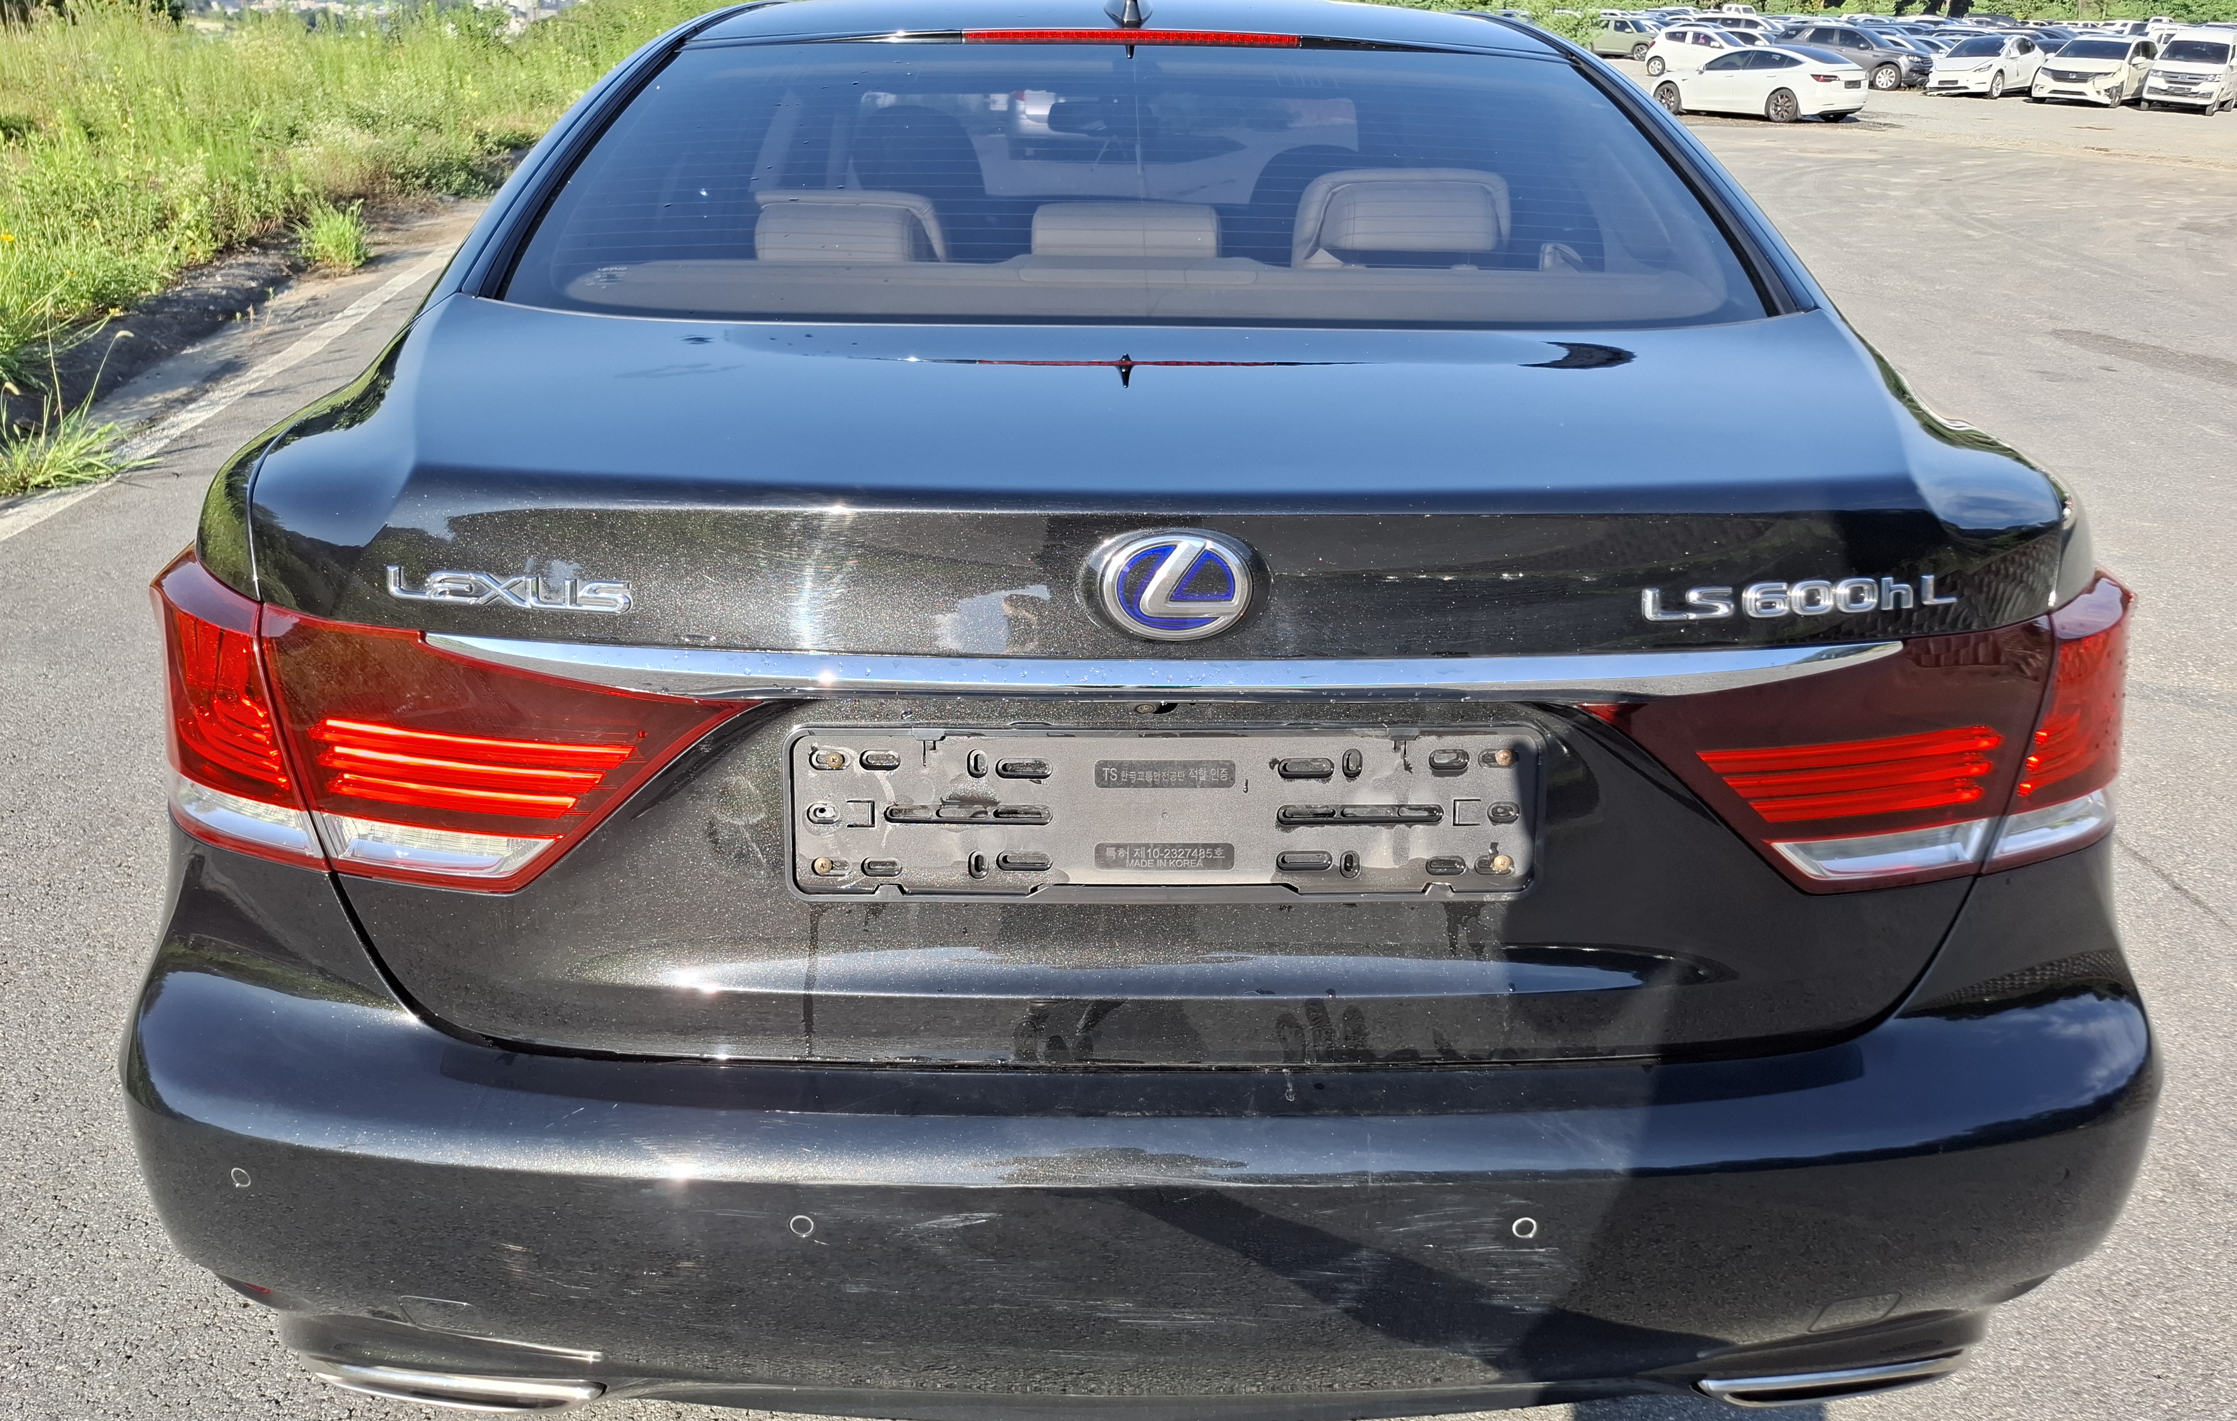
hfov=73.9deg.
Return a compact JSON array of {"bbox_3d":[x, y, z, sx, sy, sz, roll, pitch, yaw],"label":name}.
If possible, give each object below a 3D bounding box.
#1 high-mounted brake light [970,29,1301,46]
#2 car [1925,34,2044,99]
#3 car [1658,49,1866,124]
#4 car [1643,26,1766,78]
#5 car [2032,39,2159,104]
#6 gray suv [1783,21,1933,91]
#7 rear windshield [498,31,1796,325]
[{"bbox_3d":[0.018,-0.859,1.900,0.435,0.025,0.040,0,24,-1],"label":"high-mounted brake light"},{"bbox_3d":[25.955,-19.211,44.346,4.750,1.620,1.920,-21,33,-38],"label":"car"},{"bbox_3d":[14.398,-14.165,33.546,1.870,1.440,4.690,-14,29,-29],"label":"car"},{"bbox_3d":[20.204,-22.521,50.728,1.780,1.580,4.200,-15,29,-29],"label":"car"},{"bbox_3d":[27.624,-18.028,41.823,1.970,1.740,5.100,23,33,39],"label":"car"},{"bbox_3d":[23.609,-21.060,47.916,4.700,1.740,1.920,16,29,30],"label":"gray suv"},{"bbox_3d":[0.029,-0.617,1.624,1.260,0.140,0.700,0,47,-1],"label":"rear windshield"}]

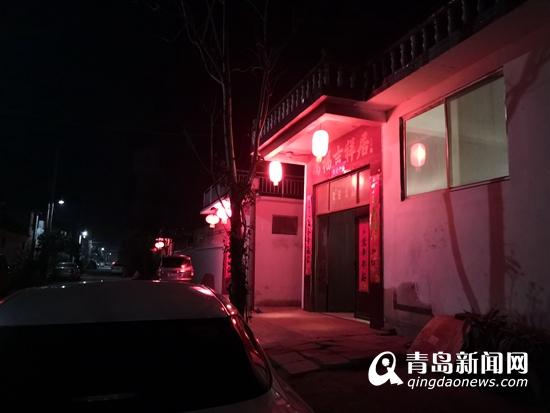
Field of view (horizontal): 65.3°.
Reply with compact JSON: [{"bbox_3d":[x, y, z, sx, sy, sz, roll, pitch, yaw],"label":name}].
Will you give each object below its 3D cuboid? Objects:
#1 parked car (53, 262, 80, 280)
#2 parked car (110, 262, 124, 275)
[{"bbox_3d":[-18.834,5.849,39.169,1.770,1.480,4.600,4,-9,-17],"label":"parked car"},{"bbox_3d":[-22.043,8.687,60.084,1.800,1.550,4.500,5,-9,-20],"label":"parked car"}]

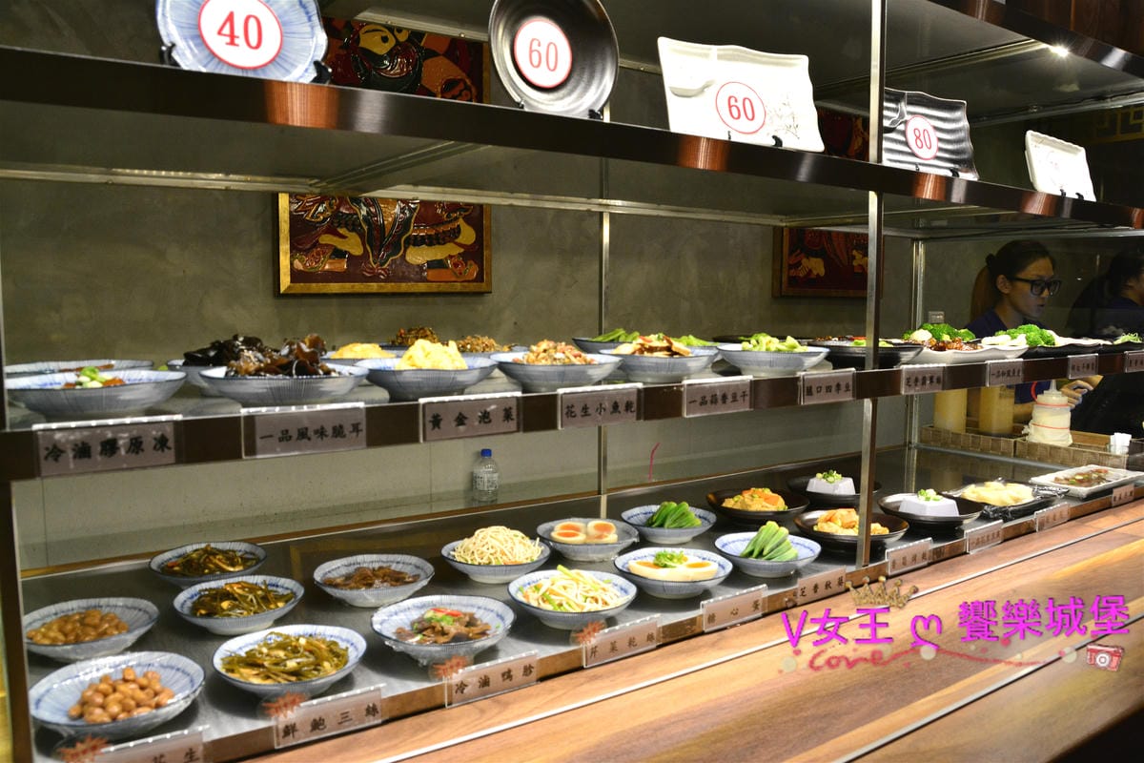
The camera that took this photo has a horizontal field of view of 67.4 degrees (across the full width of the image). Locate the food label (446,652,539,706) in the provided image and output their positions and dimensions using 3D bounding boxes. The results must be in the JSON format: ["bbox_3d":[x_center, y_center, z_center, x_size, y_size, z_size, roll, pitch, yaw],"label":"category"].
[{"bbox_3d":[-0.087,0.330,0.952,0.118,0.038,0.010,-4,7,-34],"label":"food label"}]

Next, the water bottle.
[{"bbox_3d":[-0.226,0.247,2.250,0.066,0.140,0.066,0,6,0],"label":"water bottle"}]

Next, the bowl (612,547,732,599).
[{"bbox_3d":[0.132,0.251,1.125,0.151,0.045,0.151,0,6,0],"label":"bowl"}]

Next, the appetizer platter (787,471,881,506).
[{"bbox_3d":[0.517,0.211,1.693,0.181,0.079,0.181,-4,7,-34],"label":"appetizer platter"}]

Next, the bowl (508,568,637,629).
[{"bbox_3d":[0.001,0.285,1.104,0.162,0.038,0.162,0,6,0],"label":"bowl"}]

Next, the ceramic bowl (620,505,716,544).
[{"bbox_3d":[0.167,0.249,1.474,0.162,0.038,0.162,0,6,0],"label":"ceramic bowl"}]

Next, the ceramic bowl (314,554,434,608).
[{"bbox_3d":[-0.271,0.278,1.179,0.163,0.038,0.163,0,6,0],"label":"ceramic bowl"}]

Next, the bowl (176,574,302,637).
[{"bbox_3d":[-0.420,0.289,1.089,0.159,0.037,0.159,0,6,0],"label":"bowl"}]

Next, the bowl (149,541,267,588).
[{"bbox_3d":[-0.518,0.271,1.228,0.163,0.038,0.163,0,6,0],"label":"bowl"}]

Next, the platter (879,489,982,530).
[{"bbox_3d":[0.655,0.234,1.571,0.185,0.058,0.185,-4,7,-33],"label":"platter"}]

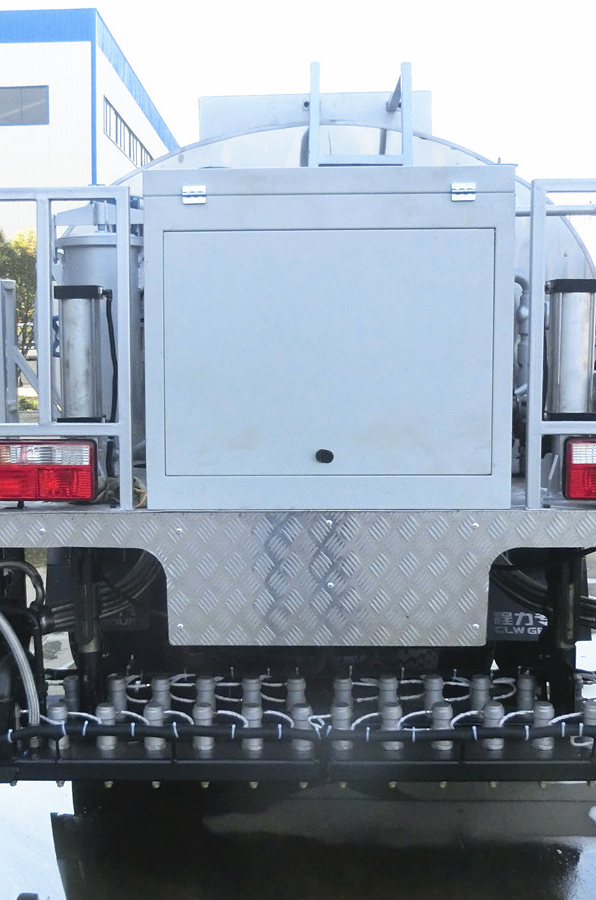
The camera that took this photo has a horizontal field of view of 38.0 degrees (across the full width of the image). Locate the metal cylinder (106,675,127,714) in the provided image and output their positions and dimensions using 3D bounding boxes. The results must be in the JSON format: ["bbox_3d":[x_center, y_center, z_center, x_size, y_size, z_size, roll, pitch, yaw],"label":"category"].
[{"bbox_3d":[-0.487,0.667,2.334,0.053,0.110,0.053,0,7,1],"label":"metal cylinder"}]

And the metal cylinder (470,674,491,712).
[{"bbox_3d":[0.487,0.654,2.308,0.053,0.110,0.053,0,7,1],"label":"metal cylinder"}]

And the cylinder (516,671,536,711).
[{"bbox_3d":[0.574,0.621,2.180,0.047,0.105,0.047,0,6,1],"label":"cylinder"}]

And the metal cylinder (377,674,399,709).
[{"bbox_3d":[0.240,0.657,2.314,0.053,0.110,0.053,0,7,1],"label":"metal cylinder"}]

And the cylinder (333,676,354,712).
[{"bbox_3d":[0.115,0.624,2.189,0.047,0.105,0.047,0,6,1],"label":"cylinder"}]

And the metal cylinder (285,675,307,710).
[{"bbox_3d":[-0.005,0.625,2.191,0.047,0.105,0.047,0,6,1],"label":"metal cylinder"}]

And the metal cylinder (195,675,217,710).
[{"bbox_3d":[-0.244,0.663,2.328,0.053,0.110,0.053,0,7,1],"label":"metal cylinder"}]

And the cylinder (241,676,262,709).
[{"bbox_3d":[-0.123,0.662,2.325,0.053,0.110,0.053,0,7,1],"label":"cylinder"}]

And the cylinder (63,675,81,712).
[{"bbox_3d":[-0.572,0.631,2.201,0.047,0.105,0.047,0,6,1],"label":"cylinder"}]

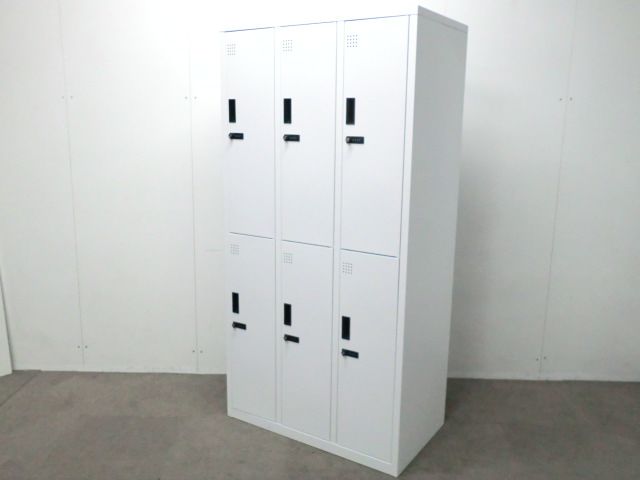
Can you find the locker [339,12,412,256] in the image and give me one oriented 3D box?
[{"bbox_3d":[0.323,-0.409,2.388,0.272,0.862,0.480,8,14,32],"label":"locker"}]

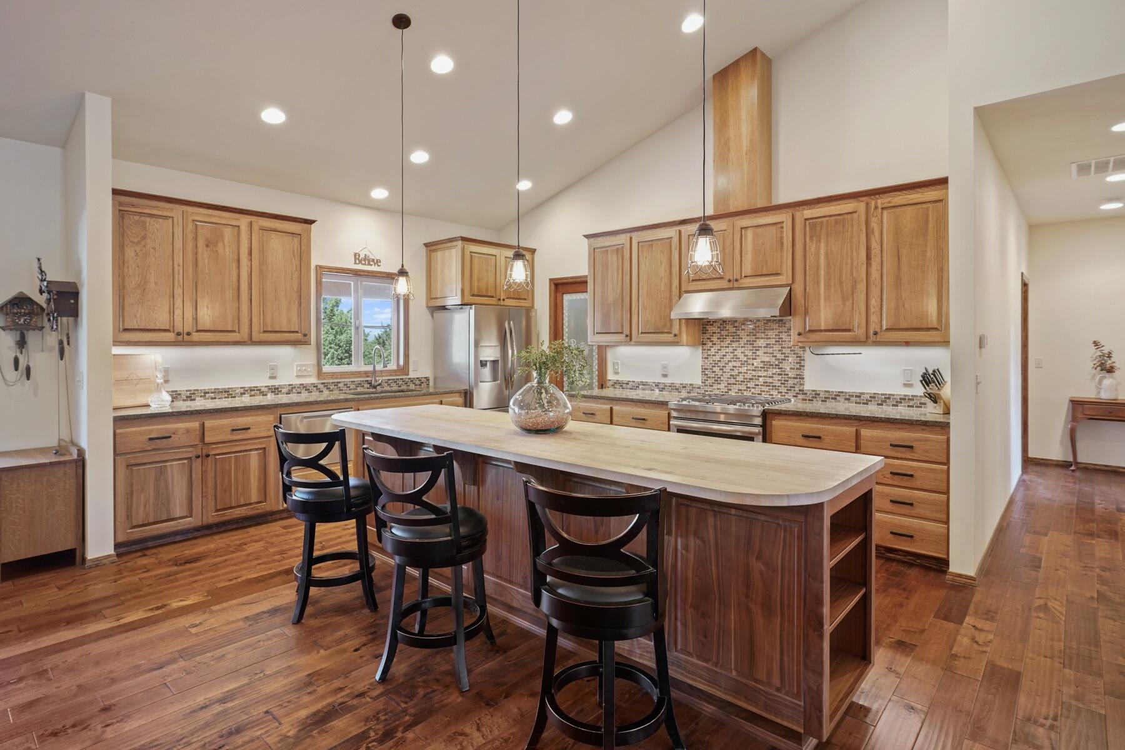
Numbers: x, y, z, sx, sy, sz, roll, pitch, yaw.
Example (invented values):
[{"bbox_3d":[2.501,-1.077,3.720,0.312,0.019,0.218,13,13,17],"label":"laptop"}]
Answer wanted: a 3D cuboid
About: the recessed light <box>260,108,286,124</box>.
[{"bbox_3d":[-2.078,-1.867,4.036,0.175,0.030,0.175,-21,-13,41],"label":"recessed light"}]

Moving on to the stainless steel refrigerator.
[{"bbox_3d":[-0.854,0.148,6.259,0.750,1.775,0.910,2,2,42],"label":"stainless steel refrigerator"}]

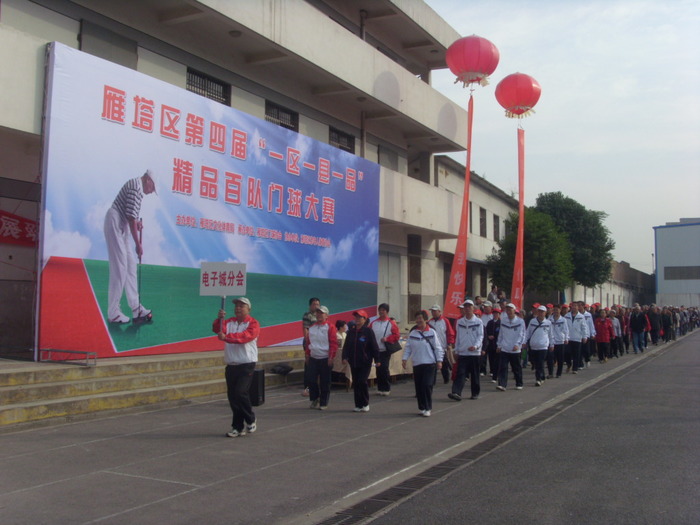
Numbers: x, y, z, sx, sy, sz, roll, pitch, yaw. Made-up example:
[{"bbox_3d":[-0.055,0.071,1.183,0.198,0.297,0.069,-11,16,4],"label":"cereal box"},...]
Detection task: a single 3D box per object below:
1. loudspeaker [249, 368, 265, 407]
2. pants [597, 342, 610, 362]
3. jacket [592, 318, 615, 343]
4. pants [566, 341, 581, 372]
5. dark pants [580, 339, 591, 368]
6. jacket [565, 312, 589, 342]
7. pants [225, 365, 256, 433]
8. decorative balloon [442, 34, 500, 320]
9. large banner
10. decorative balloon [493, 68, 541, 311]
[{"bbox_3d":[-1.625,2.044,12.036,0.350,0.600,0.380,0,-4,12],"label":"loudspeaker"},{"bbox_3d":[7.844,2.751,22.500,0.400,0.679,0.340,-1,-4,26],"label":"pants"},{"bbox_3d":[7.844,2.083,22.500,0.600,0.777,0.360,-1,-4,26],"label":"jacket"},{"bbox_3d":[5.656,2.351,18.400,0.380,0.832,0.380,-1,-4,26],"label":"pants"},{"bbox_3d":[6.359,2.435,19.700,0.380,0.837,0.360,-1,-4,26],"label":"dark pants"},{"bbox_3d":[5.712,1.638,18.400,0.600,0.757,0.360,-1,-4,26],"label":"jacket"},{"bbox_3d":[-1.362,1.672,9.100,0.370,0.879,0.370,-2,-4,30],"label":"pants"},{"bbox_3d":[4.289,-3.010,25.700,1.930,10.023,1.900,0,-4,11],"label":"decorative balloon"},{"bbox_3d":[-2.326,-0.724,18.705,0.250,5.830,13.037,-2,-4,29],"label":"large banner"},{"bbox_3d":[7.129,-2.930,30.800,1.970,10.154,1.950,0,-4,14],"label":"decorative balloon"}]

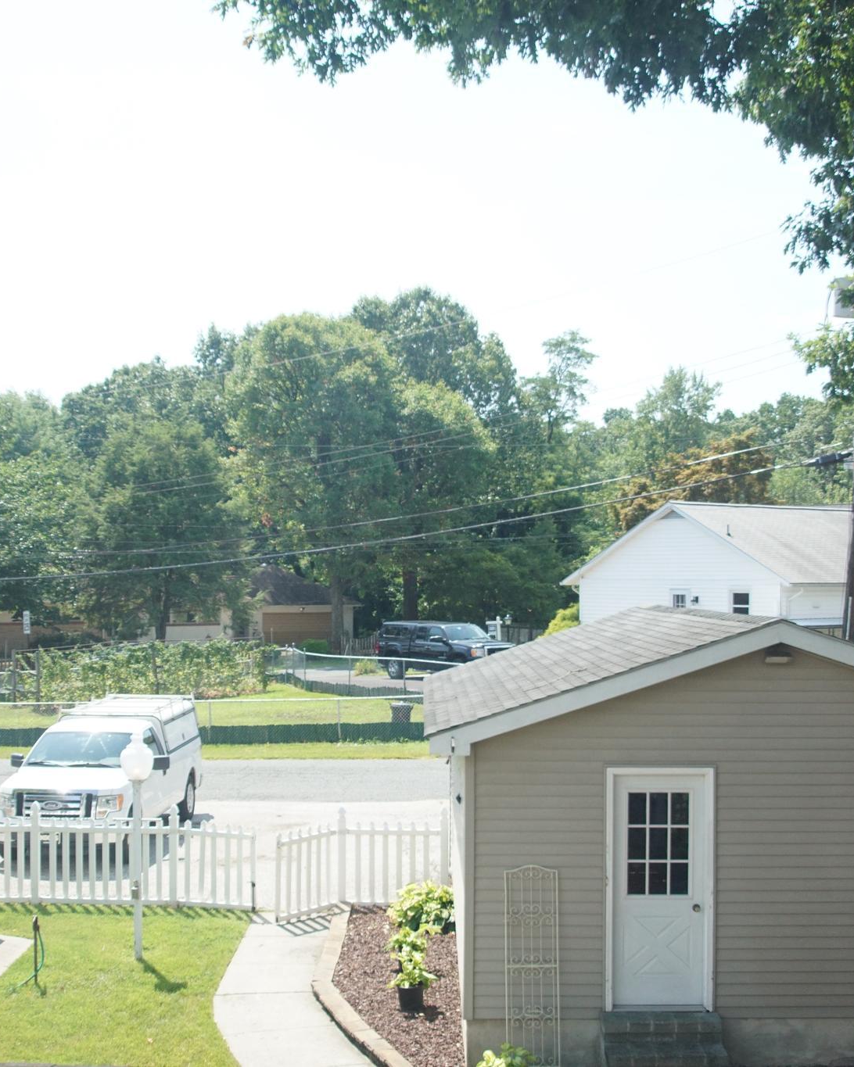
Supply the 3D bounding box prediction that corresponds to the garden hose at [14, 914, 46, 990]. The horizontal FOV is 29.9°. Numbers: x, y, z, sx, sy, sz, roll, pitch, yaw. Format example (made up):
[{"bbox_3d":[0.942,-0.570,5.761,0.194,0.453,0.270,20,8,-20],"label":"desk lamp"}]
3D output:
[{"bbox_3d":[-4.190,4.420,16.900,0.320,0.780,0.220,0,-1,0],"label":"garden hose"}]

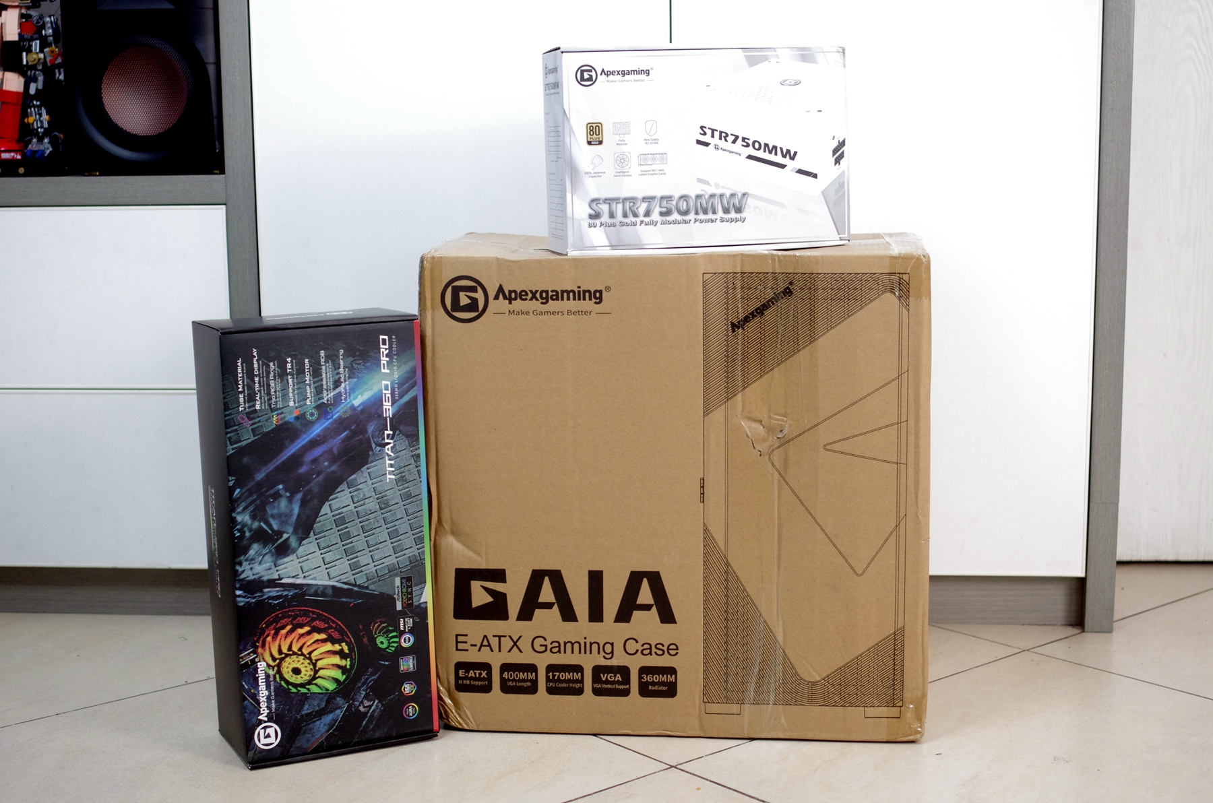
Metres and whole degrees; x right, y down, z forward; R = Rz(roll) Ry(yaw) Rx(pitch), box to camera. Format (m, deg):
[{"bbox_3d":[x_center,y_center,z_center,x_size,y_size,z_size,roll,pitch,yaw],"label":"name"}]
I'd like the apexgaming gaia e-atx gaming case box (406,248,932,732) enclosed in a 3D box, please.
[{"bbox_3d":[0.087,0.085,2.010,0.539,0.530,0.270,0,9,6],"label":"apexgaming gaia e-atx gaming case box"}]

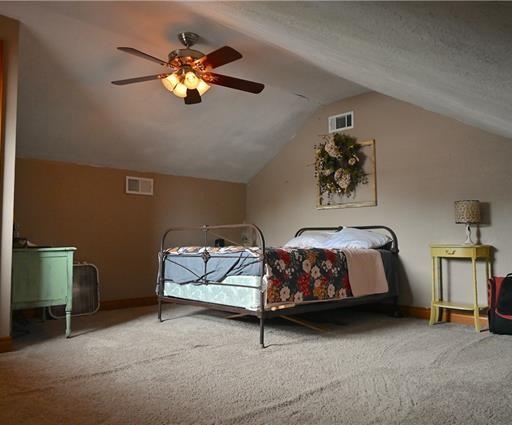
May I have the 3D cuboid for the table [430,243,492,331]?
[{"bbox_3d":[1.817,0.658,3.810,0.256,0.716,0.440,3,-5,-42],"label":"table"}]

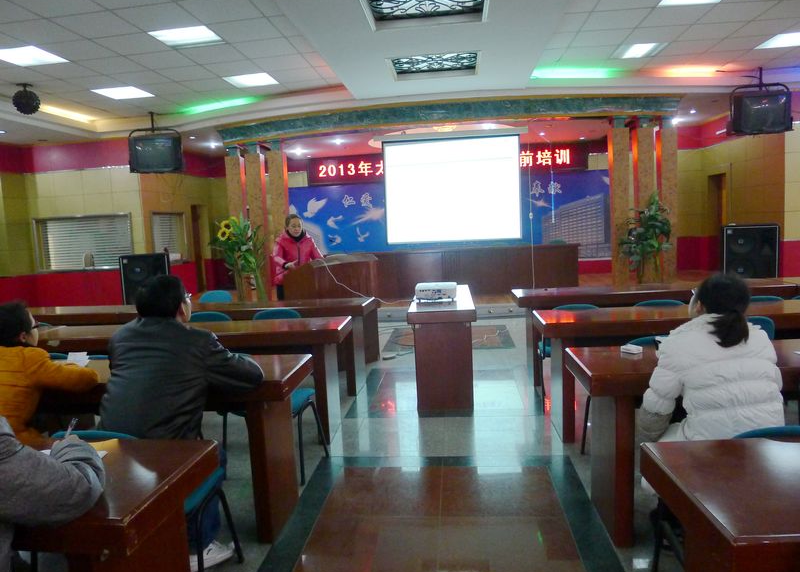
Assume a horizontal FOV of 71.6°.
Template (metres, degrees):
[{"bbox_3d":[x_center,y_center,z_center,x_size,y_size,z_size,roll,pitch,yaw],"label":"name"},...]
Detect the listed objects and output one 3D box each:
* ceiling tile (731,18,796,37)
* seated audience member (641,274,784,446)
[{"bbox_3d":[4.080,-2.903,6.239,0.600,0.020,0.600,-2,6,6],"label":"ceiling tile"},{"bbox_3d":[1.114,0.541,2.059,0.500,1.200,0.700,-3,7,3],"label":"seated audience member"}]

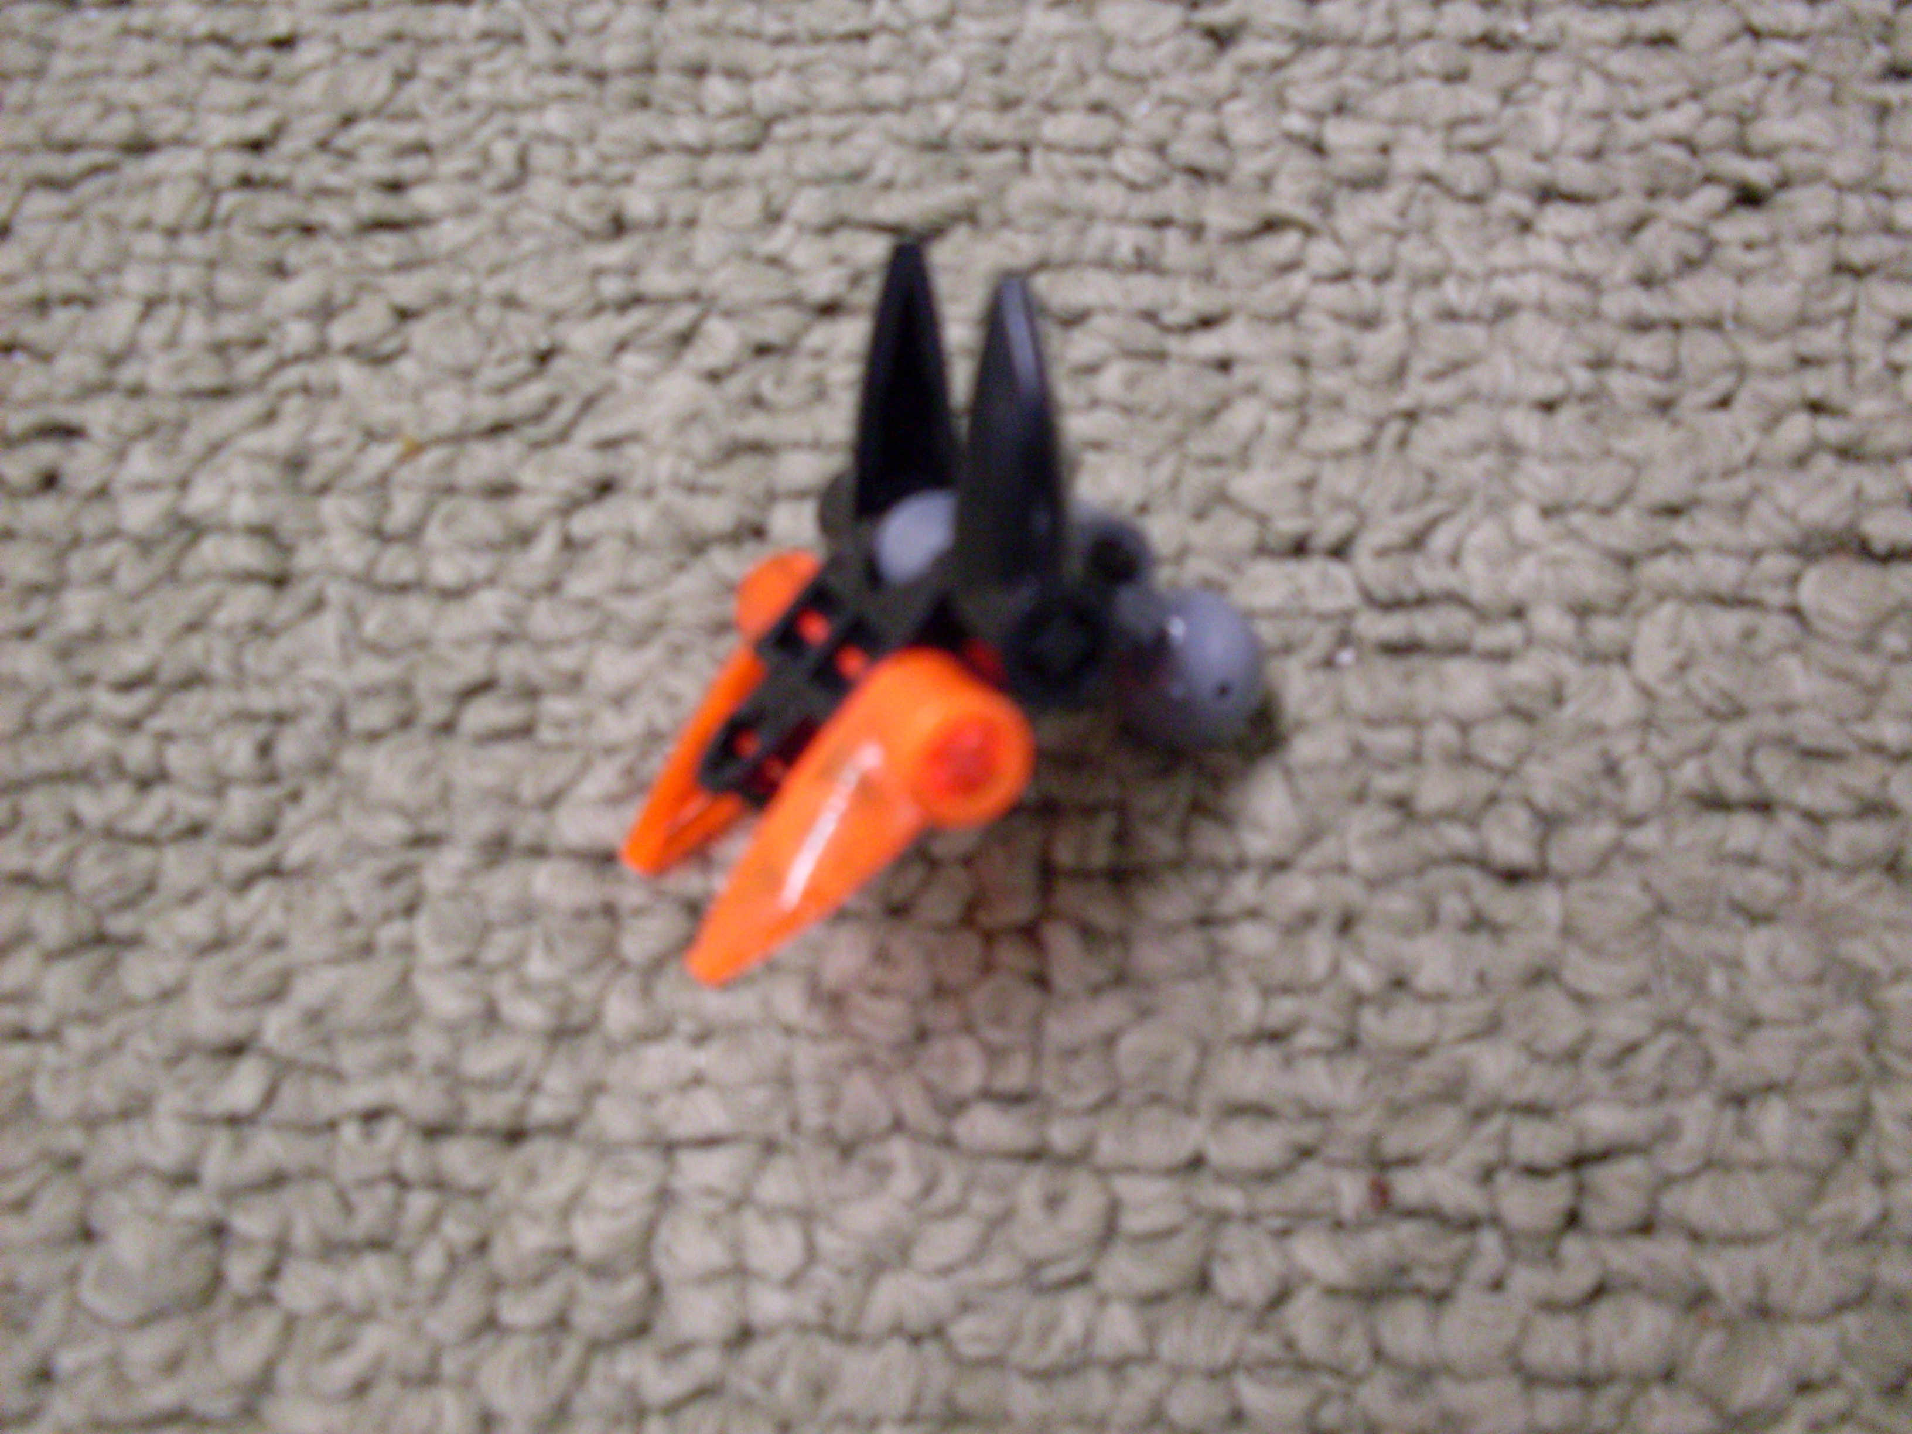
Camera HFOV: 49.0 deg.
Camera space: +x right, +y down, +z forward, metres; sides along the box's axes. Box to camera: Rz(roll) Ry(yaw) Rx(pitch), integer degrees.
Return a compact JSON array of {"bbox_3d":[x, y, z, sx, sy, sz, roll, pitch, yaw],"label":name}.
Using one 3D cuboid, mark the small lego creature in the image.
[{"bbox_3d":[-0.005,-0.005,0.130,0.034,0.036,0.045,42,74,18],"label":"small lego creature"}]

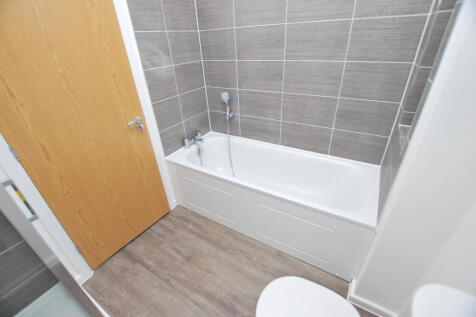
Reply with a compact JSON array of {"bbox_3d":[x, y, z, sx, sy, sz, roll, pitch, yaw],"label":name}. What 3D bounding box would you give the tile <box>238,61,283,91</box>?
[{"bbox_3d":[0.189,-0.715,1.725,0.445,0.252,0.012,15,36,28],"label":"tile"}]

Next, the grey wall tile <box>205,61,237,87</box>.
[{"bbox_3d":[-0.182,-0.831,1.977,0.404,0.252,0.015,15,35,27],"label":"grey wall tile"}]

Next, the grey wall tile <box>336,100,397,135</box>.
[{"bbox_3d":[0.924,-0.300,1.452,0.388,0.252,0.012,15,36,28],"label":"grey wall tile"}]

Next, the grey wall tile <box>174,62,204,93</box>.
[{"bbox_3d":[-0.457,-0.785,1.925,0.015,0.252,0.398,15,35,27],"label":"grey wall tile"}]

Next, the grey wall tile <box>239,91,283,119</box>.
[{"bbox_3d":[0.203,-0.502,1.852,0.445,0.252,0.012,15,36,28],"label":"grey wall tile"}]

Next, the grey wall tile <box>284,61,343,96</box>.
[{"bbox_3d":[0.580,-0.628,1.572,0.450,0.252,0.015,15,35,27],"label":"grey wall tile"}]

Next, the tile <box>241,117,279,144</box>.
[{"bbox_3d":[0.212,-0.299,2.040,0.459,0.256,0.015,15,35,27],"label":"tile"}]

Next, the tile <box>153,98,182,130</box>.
[{"bbox_3d":[-0.621,-0.409,1.804,0.015,0.252,0.292,15,35,27],"label":"tile"}]

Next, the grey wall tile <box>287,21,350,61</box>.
[{"bbox_3d":[0.548,-0.820,1.393,0.445,0.252,0.012,15,36,28],"label":"grey wall tile"}]

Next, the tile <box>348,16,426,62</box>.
[{"bbox_3d":[0.891,-0.721,1.208,0.388,0.252,0.012,15,36,28],"label":"tile"}]

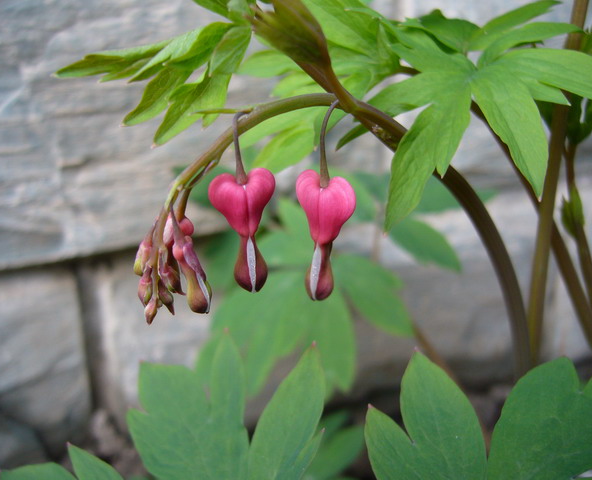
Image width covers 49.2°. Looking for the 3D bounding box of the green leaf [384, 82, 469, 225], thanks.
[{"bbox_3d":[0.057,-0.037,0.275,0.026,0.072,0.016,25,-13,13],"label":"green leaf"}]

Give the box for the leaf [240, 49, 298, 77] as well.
[{"bbox_3d":[-0.010,-0.084,0.310,0.036,0.012,0.013,4,53,3],"label":"leaf"}]

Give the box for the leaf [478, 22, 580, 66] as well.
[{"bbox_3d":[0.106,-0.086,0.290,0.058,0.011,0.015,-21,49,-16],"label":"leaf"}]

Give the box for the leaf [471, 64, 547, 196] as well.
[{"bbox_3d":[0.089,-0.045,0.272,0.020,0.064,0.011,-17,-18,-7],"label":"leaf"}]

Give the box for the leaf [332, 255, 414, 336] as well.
[{"bbox_3d":[0.044,0.034,0.370,0.030,0.058,0.012,-42,-11,-23],"label":"leaf"}]

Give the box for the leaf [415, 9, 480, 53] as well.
[{"bbox_3d":[0.072,-0.098,0.310,0.034,0.014,0.015,31,59,21],"label":"leaf"}]

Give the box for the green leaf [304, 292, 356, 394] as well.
[{"bbox_3d":[0.020,0.054,0.360,0.028,0.063,0.012,-7,-23,-3],"label":"green leaf"}]

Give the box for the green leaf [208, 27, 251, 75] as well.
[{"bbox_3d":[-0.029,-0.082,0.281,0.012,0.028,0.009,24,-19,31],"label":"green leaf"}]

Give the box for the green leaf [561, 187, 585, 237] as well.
[{"bbox_3d":[0.145,-0.015,0.340,0.012,0.027,0.011,-7,-6,-1],"label":"green leaf"}]

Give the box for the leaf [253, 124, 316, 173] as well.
[{"bbox_3d":[-0.006,-0.045,0.320,0.036,0.010,0.019,-35,60,-16],"label":"leaf"}]

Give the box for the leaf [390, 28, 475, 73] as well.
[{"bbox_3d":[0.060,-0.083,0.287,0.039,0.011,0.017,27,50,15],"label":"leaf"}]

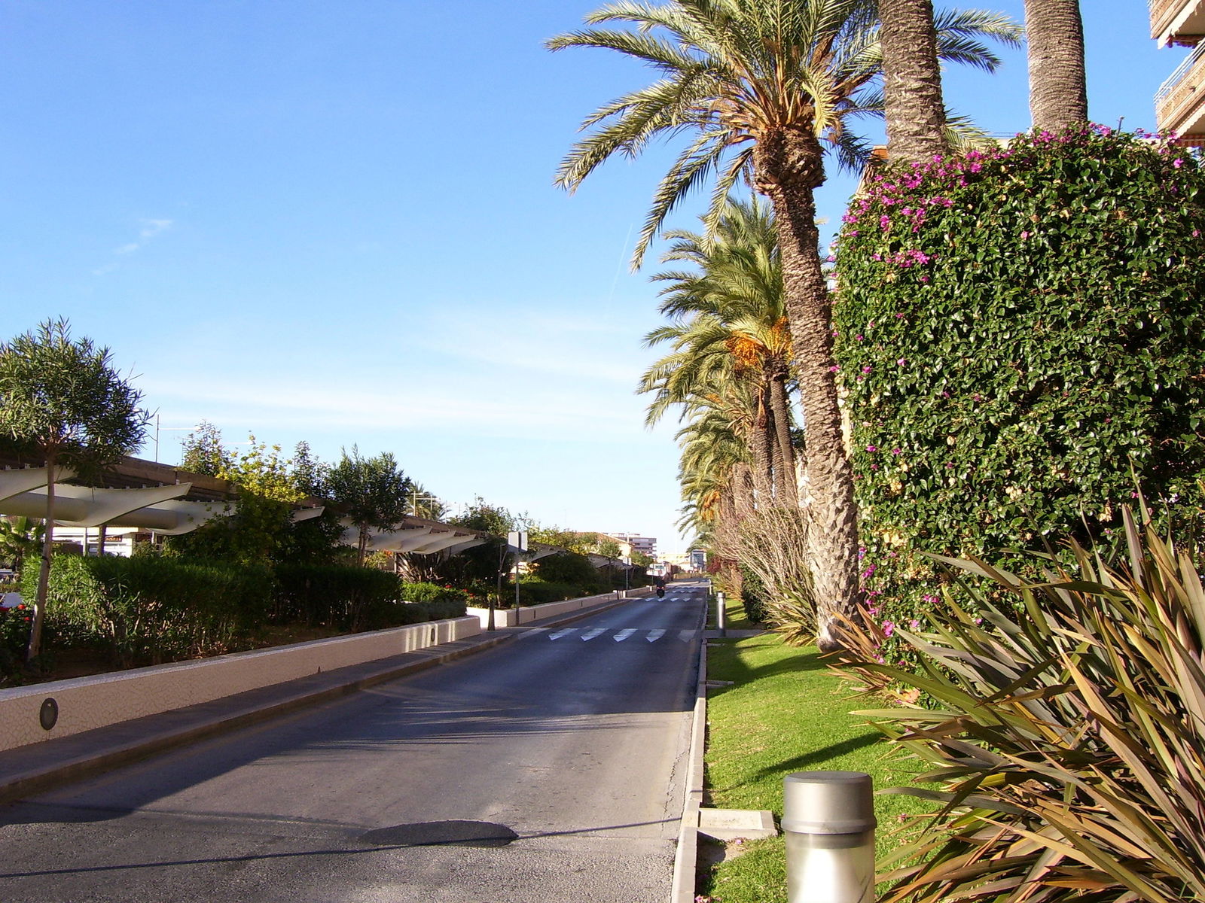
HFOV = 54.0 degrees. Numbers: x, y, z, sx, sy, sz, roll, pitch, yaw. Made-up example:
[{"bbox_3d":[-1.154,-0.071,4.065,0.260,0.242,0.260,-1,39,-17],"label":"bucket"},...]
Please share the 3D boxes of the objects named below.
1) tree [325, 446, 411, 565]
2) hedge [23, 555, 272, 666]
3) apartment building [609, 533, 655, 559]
[{"bbox_3d":[-5.685,2.054,28.565,2.027,4.385,2.027,-1,-6,5],"label":"tree"},{"bbox_3d":[-7.113,2.515,19.307,1.250,1.520,5.700,-1,-6,5],"label":"hedge"},{"bbox_3d":[19.971,71.286,803.962,32.000,30.739,14.000,1,-6,-8],"label":"apartment building"}]

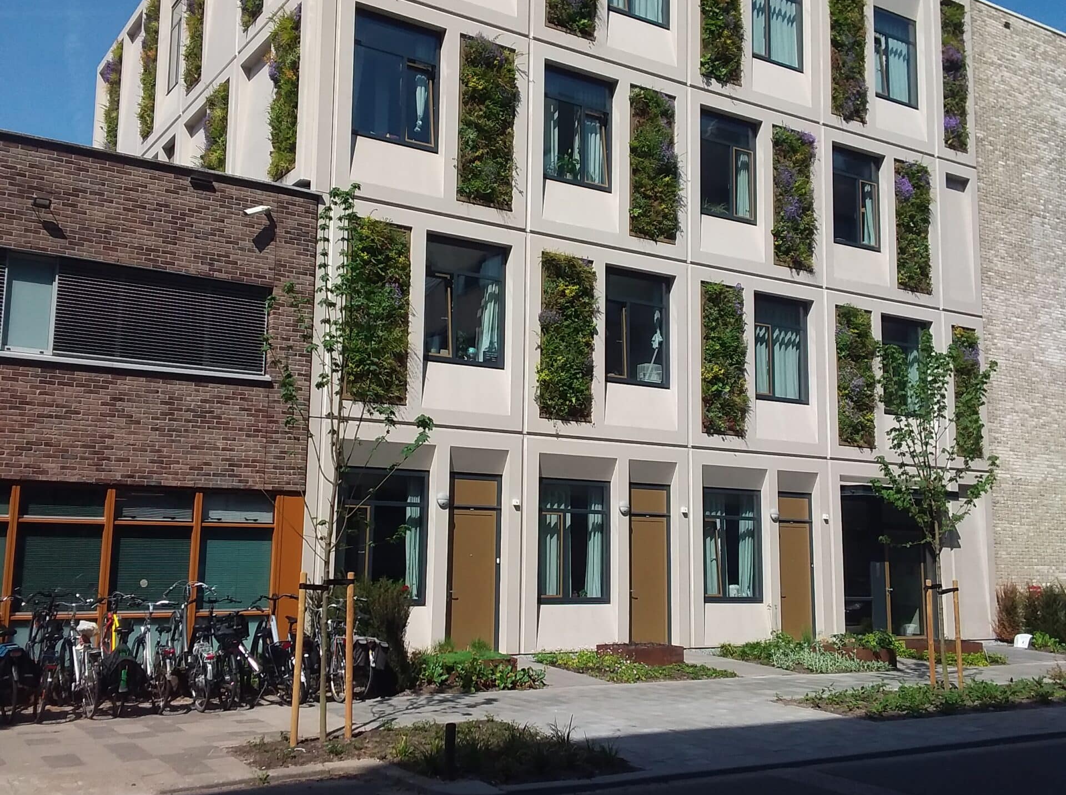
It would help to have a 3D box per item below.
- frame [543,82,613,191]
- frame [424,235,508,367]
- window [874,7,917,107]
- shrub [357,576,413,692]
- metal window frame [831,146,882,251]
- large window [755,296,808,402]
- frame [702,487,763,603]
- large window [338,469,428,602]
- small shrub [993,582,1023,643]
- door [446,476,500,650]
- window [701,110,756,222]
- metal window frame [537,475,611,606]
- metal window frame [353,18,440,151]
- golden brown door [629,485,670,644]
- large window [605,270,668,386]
[{"bbox_3d":[0.822,-4.816,20.756,1.447,2.088,0.150,6,-9,-32],"label":"frame"},{"bbox_3d":[-1.099,-1.543,19.111,1.440,2.088,0.150,6,-9,-32],"label":"frame"},{"bbox_3d":[7.981,-7.516,25.566,1.489,2.099,0.150,6,-9,-32],"label":"window"},{"bbox_3d":[-1.960,2.923,14.509,0.780,1.380,0.780,6,-9,-32],"label":"shrub"},{"bbox_3d":[6.801,-4.175,24.387,1.510,2.063,0.150,6,-9,-32],"label":"metal window frame"},{"bbox_3d":[4.950,-0.945,22.937,1.447,2.088,0.150,6,-9,-32],"label":"large window"},{"bbox_3d":[3.692,2.772,21.516,1.499,2.106,0.150,6,-9,-32],"label":"frame"},{"bbox_3d":[-2.324,2.161,17.723,1.503,2.106,0.150,6,-9,-32],"label":"large window"},{"bbox_3d":[10.189,4.615,24.674,0.640,1.267,0.640,6,-9,-32],"label":"small shrub"},{"bbox_3d":[-0.969,2.711,18.666,0.954,2.898,0.120,6,-9,-32],"label":"door"},{"bbox_3d":[3.854,-4.515,22.674,1.447,2.088,0.150,6,-9,-32],"label":"window"},{"bbox_3d":[0.716,2.485,19.781,1.447,2.102,0.150,6,-9,-32],"label":"metal window frame"},{"bbox_3d":[-2.200,-5.115,18.844,1.447,2.088,0.150,6,-9,-32],"label":"metal window frame"},{"bbox_3d":[2.017,2.967,20.414,0.978,2.842,0.150,6,-9,-32],"label":"golden brown door"},{"bbox_3d":[1.918,-1.245,21.019,1.447,2.088,0.150,6,-9,-32],"label":"large window"}]

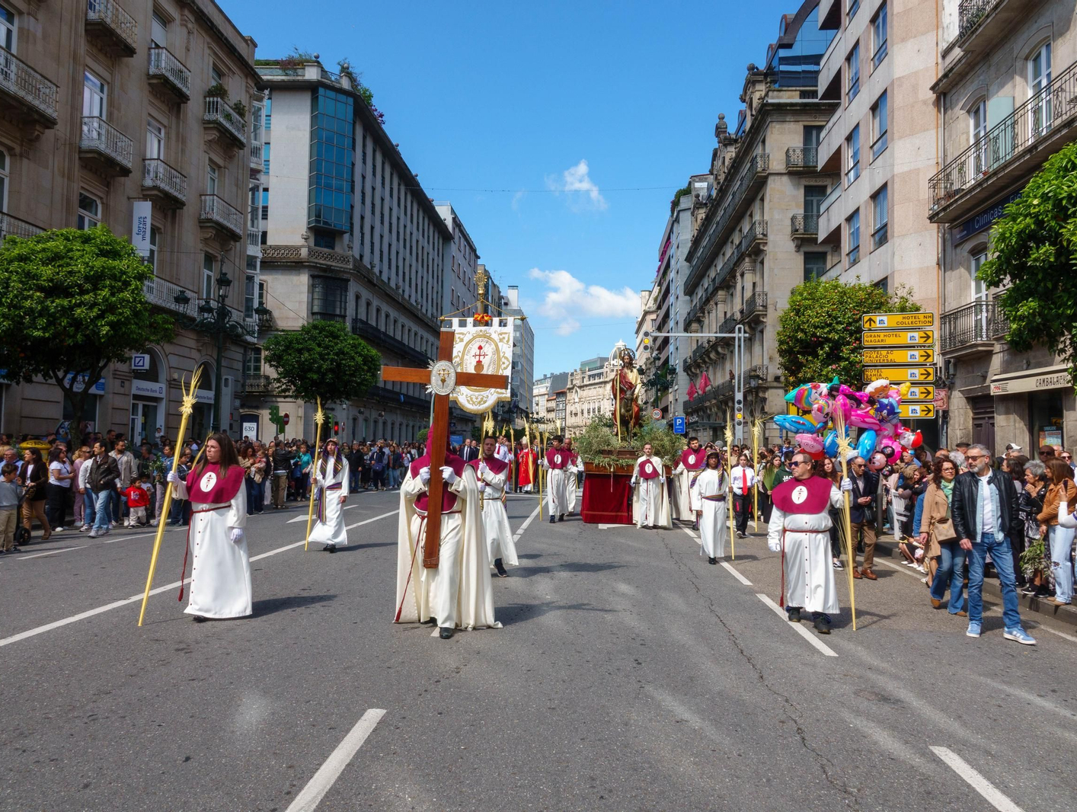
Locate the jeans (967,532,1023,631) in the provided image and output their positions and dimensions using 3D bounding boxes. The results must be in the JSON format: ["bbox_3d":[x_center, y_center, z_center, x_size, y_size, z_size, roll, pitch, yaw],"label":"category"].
[{"bbox_3d":[4.158,1.582,7.420,0.480,0.930,0.380,0,-3,26],"label":"jeans"}]

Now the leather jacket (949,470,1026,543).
[{"bbox_3d":[4.101,0.903,7.450,0.610,0.660,0.360,0,-3,22],"label":"leather jacket"}]

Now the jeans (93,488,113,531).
[{"bbox_3d":[-7.723,1.788,14.400,0.380,0.844,0.360,0,-3,23],"label":"jeans"}]

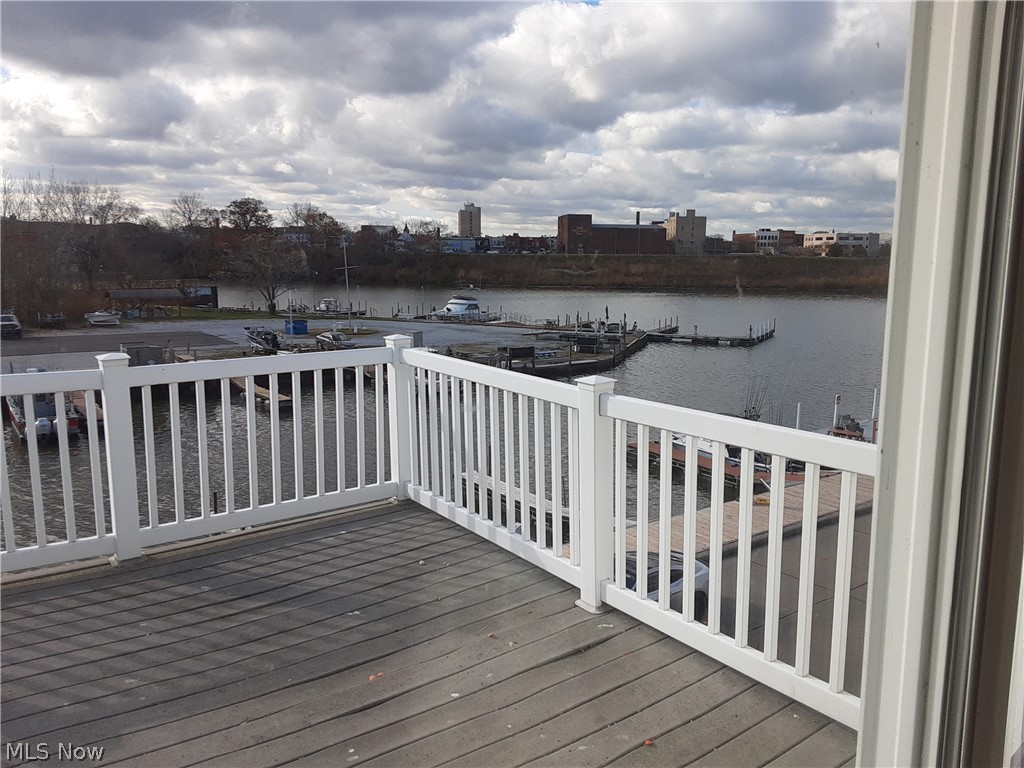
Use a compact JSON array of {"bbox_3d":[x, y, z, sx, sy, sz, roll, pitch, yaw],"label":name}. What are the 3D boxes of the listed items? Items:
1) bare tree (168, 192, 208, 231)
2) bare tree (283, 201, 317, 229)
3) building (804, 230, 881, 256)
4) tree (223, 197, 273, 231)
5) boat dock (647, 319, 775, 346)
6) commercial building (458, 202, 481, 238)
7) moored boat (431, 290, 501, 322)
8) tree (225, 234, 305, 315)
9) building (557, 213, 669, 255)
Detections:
[{"bbox_3d":[-108.680,-53.601,269.961,13.436,21.694,13.436,0,9,0],"label":"bare tree"},{"bbox_3d":[-74.108,-54.155,279.977,11.852,19.860,11.852,0,9,0],"label":"bare tree"},{"bbox_3d":[155.701,-65.452,378.541,21.091,12.071,30.214,-1,9,-7],"label":"building"},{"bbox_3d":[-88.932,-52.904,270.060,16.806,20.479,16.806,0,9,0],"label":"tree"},{"bbox_3d":[20.445,-5.417,79.872,10.674,2.050,12.977,4,10,23],"label":"boat dock"},{"bbox_3d":[-32.798,-120.578,624.517,14.951,39.011,30.000,-1,9,-7],"label":"commercial building"},{"bbox_3d":[-5.777,-9.631,99.238,9.200,4.196,3.200,5,10,25],"label":"moored boat"},{"bbox_3d":[-30.673,-13.558,99.696,9.999,9.552,9.499,0,9,0],"label":"tree"},{"bbox_3d":[35.077,-51.934,281.825,34.847,14.546,19.000,-1,9,-7],"label":"building"}]

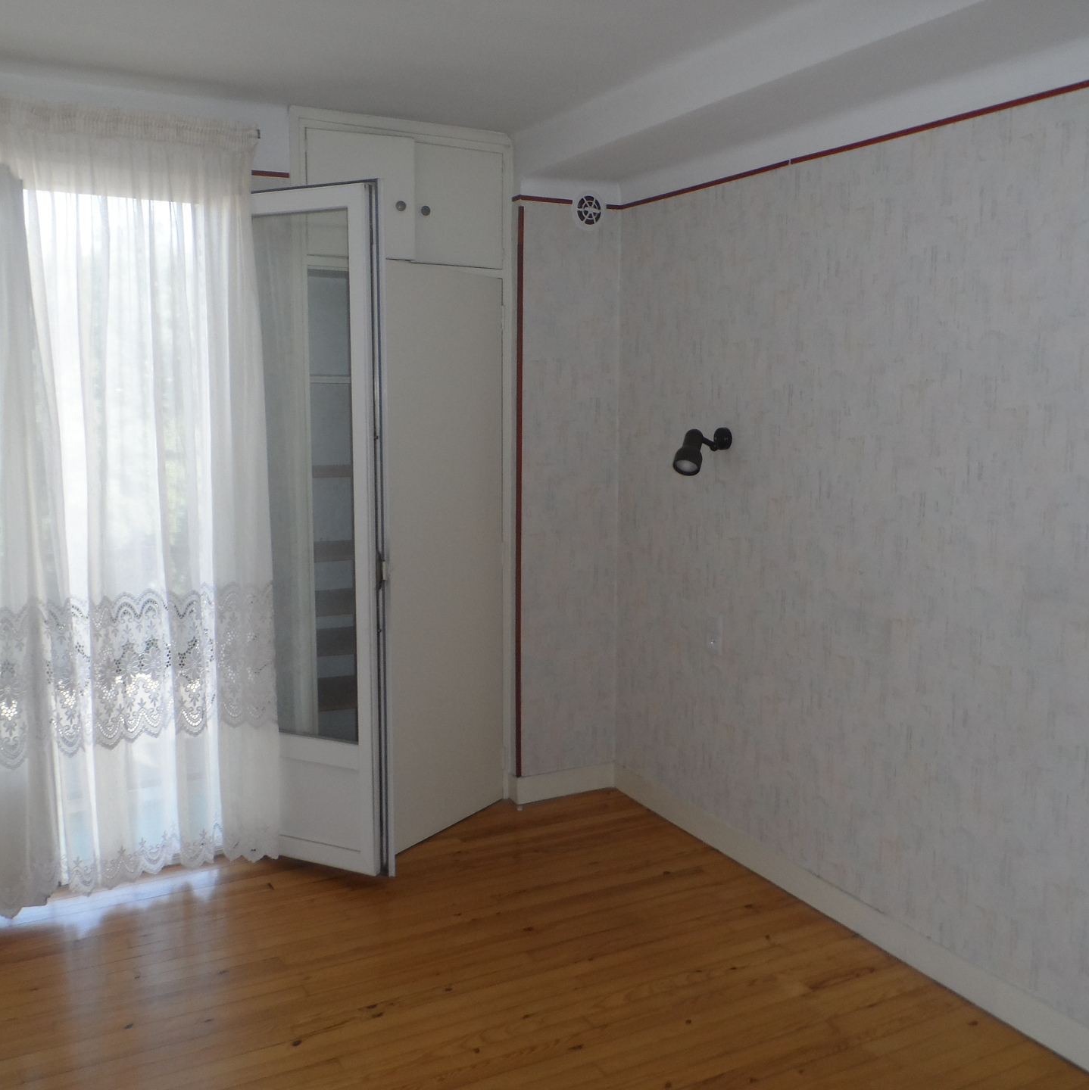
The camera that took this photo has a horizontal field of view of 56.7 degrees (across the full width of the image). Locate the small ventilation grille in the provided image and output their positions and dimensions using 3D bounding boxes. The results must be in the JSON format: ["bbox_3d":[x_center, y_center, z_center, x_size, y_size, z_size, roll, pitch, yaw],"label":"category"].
[{"bbox_3d":[0.163,-1.208,3.661,0.132,0.135,0.025,-4,9,-29],"label":"small ventilation grille"}]

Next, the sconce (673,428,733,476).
[{"bbox_3d":[0.518,-0.301,3.250,0.195,0.155,0.110,-4,9,-29],"label":"sconce"}]

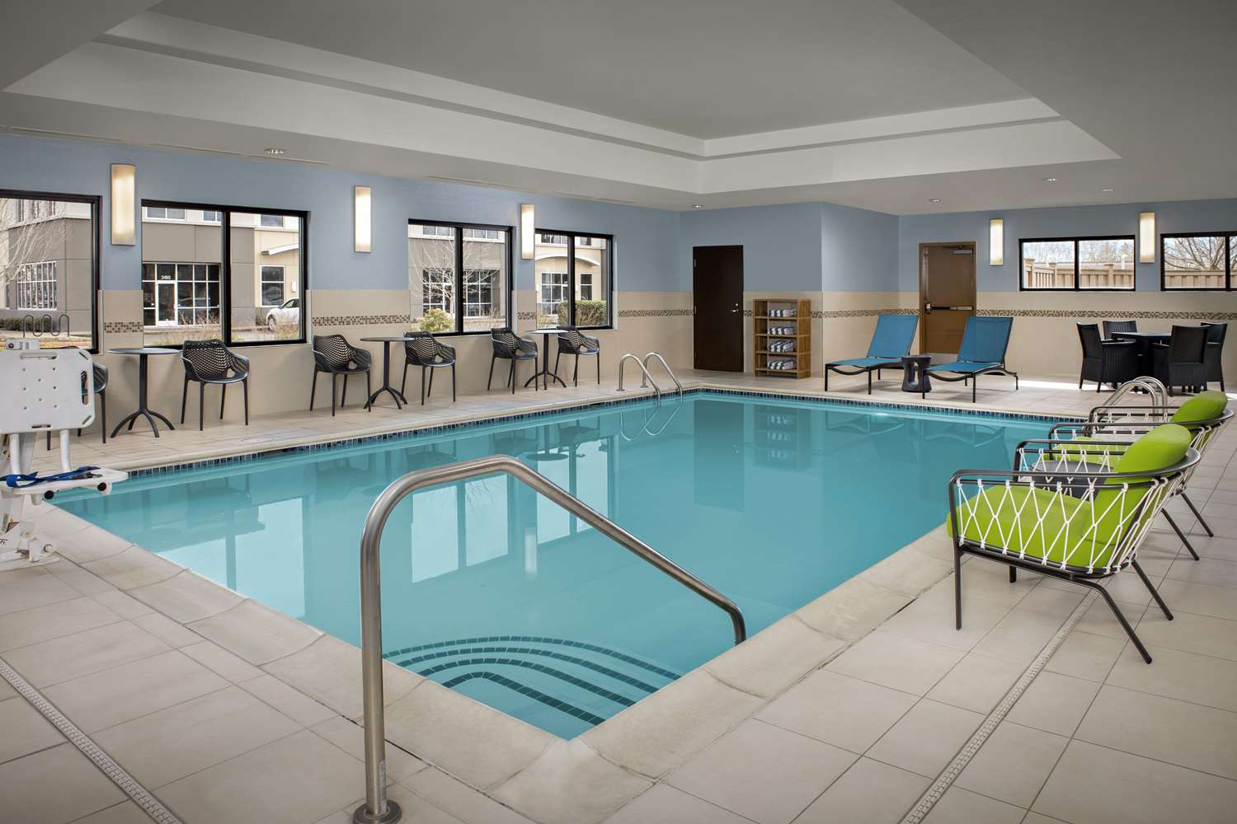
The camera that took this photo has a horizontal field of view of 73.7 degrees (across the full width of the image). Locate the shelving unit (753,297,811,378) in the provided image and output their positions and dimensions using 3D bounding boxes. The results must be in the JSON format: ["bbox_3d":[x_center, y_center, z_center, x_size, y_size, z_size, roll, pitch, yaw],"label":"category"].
[{"bbox_3d":[2.596,-1.157,12.894,0.710,1.220,0.430,6,9,40],"label":"shelving unit"}]

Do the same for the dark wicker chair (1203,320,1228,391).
[{"bbox_3d":[7.450,-0.729,10.800,0.620,0.870,0.570,0,5,0],"label":"dark wicker chair"}]

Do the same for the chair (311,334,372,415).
[{"bbox_3d":[-2.965,-0.414,8.830,0.580,0.810,0.540,5,7,43],"label":"chair"}]

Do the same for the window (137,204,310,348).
[{"bbox_3d":[-3.872,-1.358,8.156,0.100,1.360,1.610,5,7,41],"label":"window"}]

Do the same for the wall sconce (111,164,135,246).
[{"bbox_3d":[-4.553,-1.907,7.581,0.100,0.710,0.190,6,9,40],"label":"wall sconce"}]

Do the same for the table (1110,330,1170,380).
[{"bbox_3d":[6.702,-0.611,10.423,0.730,0.740,0.730,0,6,5],"label":"table"}]

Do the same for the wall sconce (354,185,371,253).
[{"bbox_3d":[-2.889,-2.186,9.320,0.100,0.760,0.190,5,7,41],"label":"wall sconce"}]

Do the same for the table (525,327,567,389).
[{"bbox_3d":[-0.970,-0.698,11.000,0.610,0.745,0.610,0,5,0],"label":"table"}]

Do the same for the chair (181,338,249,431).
[{"bbox_3d":[-3.888,-0.270,7.945,0.590,0.810,0.550,5,8,44],"label":"chair"}]

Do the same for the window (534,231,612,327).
[{"bbox_3d":[-0.675,-1.952,12.409,0.120,1.450,1.760,6,9,40],"label":"window"}]

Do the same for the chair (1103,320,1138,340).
[{"bbox_3d":[7.406,-0.869,11.948,0.520,0.880,0.590,0,7,3],"label":"chair"}]

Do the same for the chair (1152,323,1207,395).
[{"bbox_3d":[7.197,-0.660,10.582,0.520,0.880,0.590,1,7,6],"label":"chair"}]

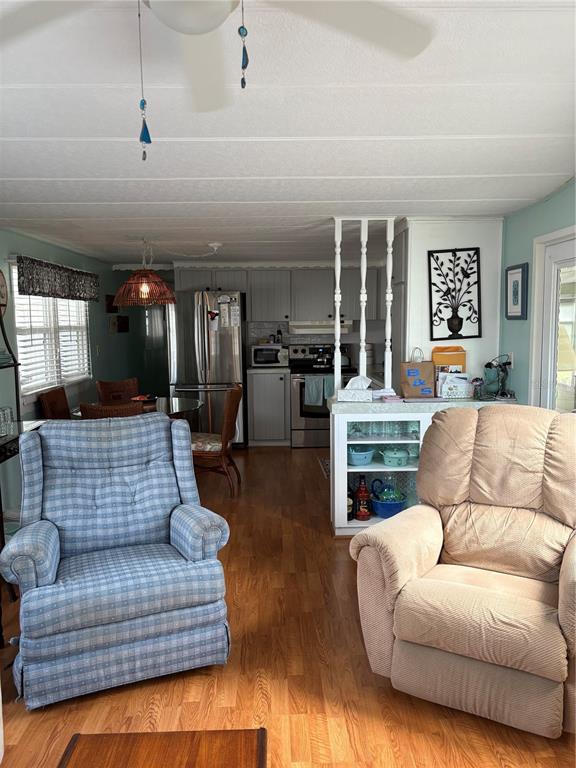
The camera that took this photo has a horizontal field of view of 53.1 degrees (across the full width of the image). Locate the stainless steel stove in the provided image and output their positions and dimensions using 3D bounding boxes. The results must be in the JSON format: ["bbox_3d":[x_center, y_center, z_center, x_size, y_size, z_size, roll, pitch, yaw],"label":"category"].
[{"bbox_3d":[0.414,0.124,7.022,0.765,1.190,0.680,-1,6,-1],"label":"stainless steel stove"}]

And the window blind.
[{"bbox_3d":[-2.019,-0.472,5.093,0.060,0.980,1.650,-1,6,0],"label":"window blind"}]

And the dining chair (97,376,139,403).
[{"bbox_3d":[-1.534,0.419,5.502,0.460,0.885,0.550,-4,7,-30],"label":"dining chair"}]

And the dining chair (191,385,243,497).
[{"bbox_3d":[-0.694,0.471,4.941,0.550,0.885,0.470,1,6,15],"label":"dining chair"}]

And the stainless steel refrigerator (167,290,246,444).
[{"bbox_3d":[-0.935,-0.157,6.886,0.840,1.800,0.840,-1,6,-1],"label":"stainless steel refrigerator"}]

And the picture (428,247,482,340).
[{"bbox_3d":[1.171,-0.629,4.039,0.365,0.645,0.025,-4,6,-1],"label":"picture"}]

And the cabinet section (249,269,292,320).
[{"bbox_3d":[-0.225,-1.082,7.100,0.509,0.608,0.310,-1,6,-1],"label":"cabinet section"}]

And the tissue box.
[{"bbox_3d":[0.442,0.073,3.872,0.225,0.078,0.120,0,6,5],"label":"tissue box"}]

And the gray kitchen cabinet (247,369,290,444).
[{"bbox_3d":[-0.223,0.258,7.075,0.505,0.930,0.610,-1,6,-1],"label":"gray kitchen cabinet"}]

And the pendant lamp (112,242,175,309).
[{"bbox_3d":[-1.201,-0.939,4.860,0.530,0.555,0.530,-1,6,0],"label":"pendant lamp"}]

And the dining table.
[{"bbox_3d":[-1.305,0.573,5.136,1.120,0.740,1.150,-1,6,-1],"label":"dining table"}]

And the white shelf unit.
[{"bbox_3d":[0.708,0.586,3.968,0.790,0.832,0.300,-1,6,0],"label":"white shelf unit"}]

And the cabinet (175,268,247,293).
[{"bbox_3d":[-0.928,-1.255,7.040,0.850,0.300,0.330,-1,6,-1],"label":"cabinet"}]

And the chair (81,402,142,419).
[{"bbox_3d":[-1.254,0.549,4.241,0.460,0.885,0.550,-2,6,-12],"label":"chair"}]

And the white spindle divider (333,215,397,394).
[{"bbox_3d":[0.522,-0.517,3.952,0.430,1.235,0.075,-1,6,0],"label":"white spindle divider"}]

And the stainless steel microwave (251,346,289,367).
[{"bbox_3d":[-0.213,-0.347,7.101,0.440,0.262,0.350,-1,6,-1],"label":"stainless steel microwave"}]

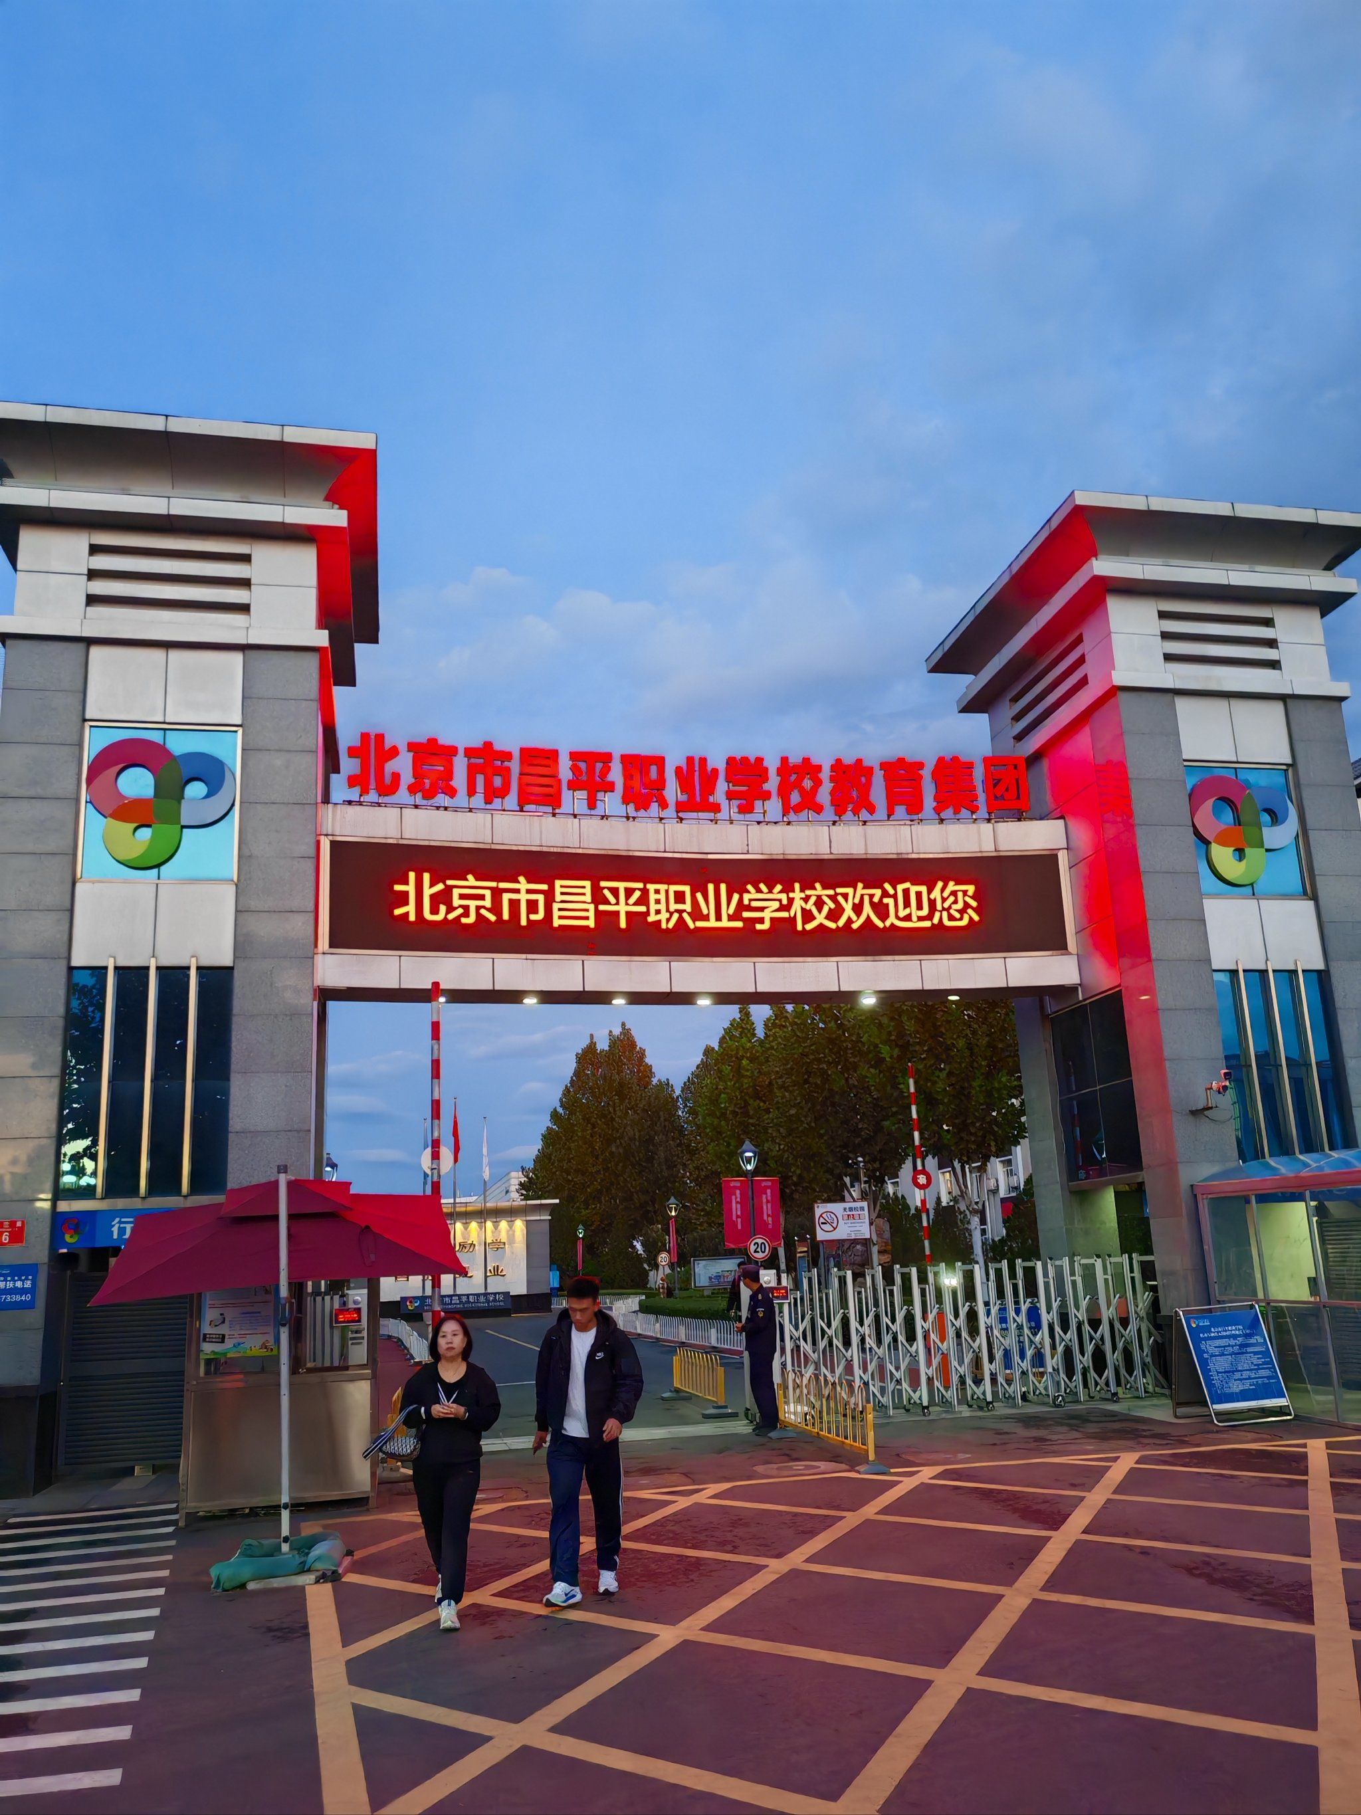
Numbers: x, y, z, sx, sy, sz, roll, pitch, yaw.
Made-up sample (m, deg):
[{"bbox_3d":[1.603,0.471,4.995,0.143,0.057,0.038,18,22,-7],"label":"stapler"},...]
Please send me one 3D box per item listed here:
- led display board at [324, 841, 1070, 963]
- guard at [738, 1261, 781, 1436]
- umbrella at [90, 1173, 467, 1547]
[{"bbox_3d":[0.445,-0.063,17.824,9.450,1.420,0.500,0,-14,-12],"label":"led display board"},{"bbox_3d":[0.836,4.865,15.691,0.470,1.765,0.500,-3,-14,2],"label":"guard"},{"bbox_3d":[-3.000,3.361,10.853,2.530,2.550,2.566,2,-15,-18],"label":"umbrella"}]

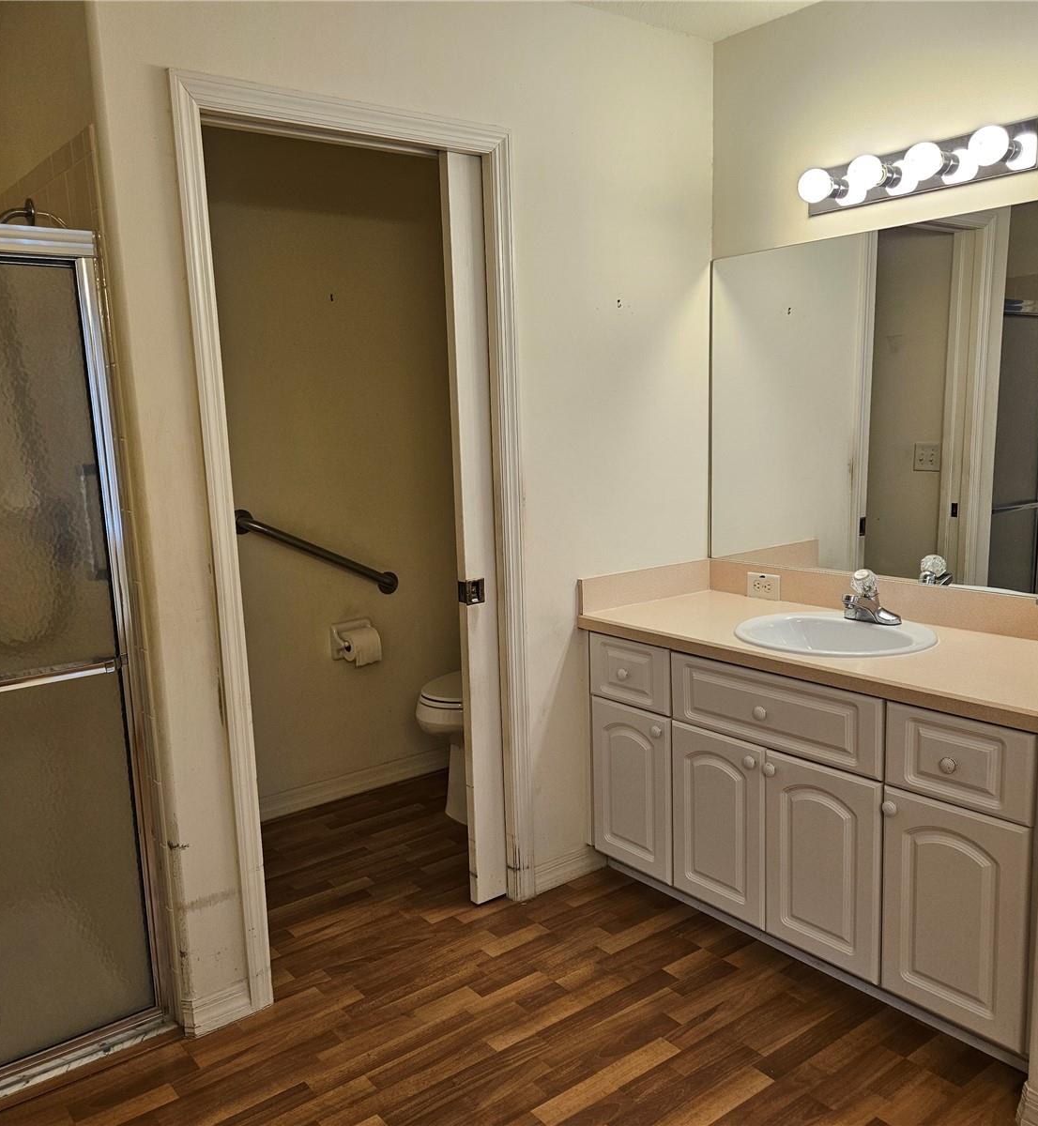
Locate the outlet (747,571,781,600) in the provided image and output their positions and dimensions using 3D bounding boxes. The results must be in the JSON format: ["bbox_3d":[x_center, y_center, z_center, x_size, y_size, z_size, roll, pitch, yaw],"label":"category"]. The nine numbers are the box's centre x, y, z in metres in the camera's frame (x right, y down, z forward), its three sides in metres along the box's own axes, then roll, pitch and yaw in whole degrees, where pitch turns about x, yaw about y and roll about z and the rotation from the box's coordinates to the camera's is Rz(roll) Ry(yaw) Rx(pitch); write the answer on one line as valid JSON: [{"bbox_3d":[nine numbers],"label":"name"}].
[{"bbox_3d":[0.734,0.071,2.996,0.012,0.073,0.118,-9,11,-37],"label":"outlet"}]

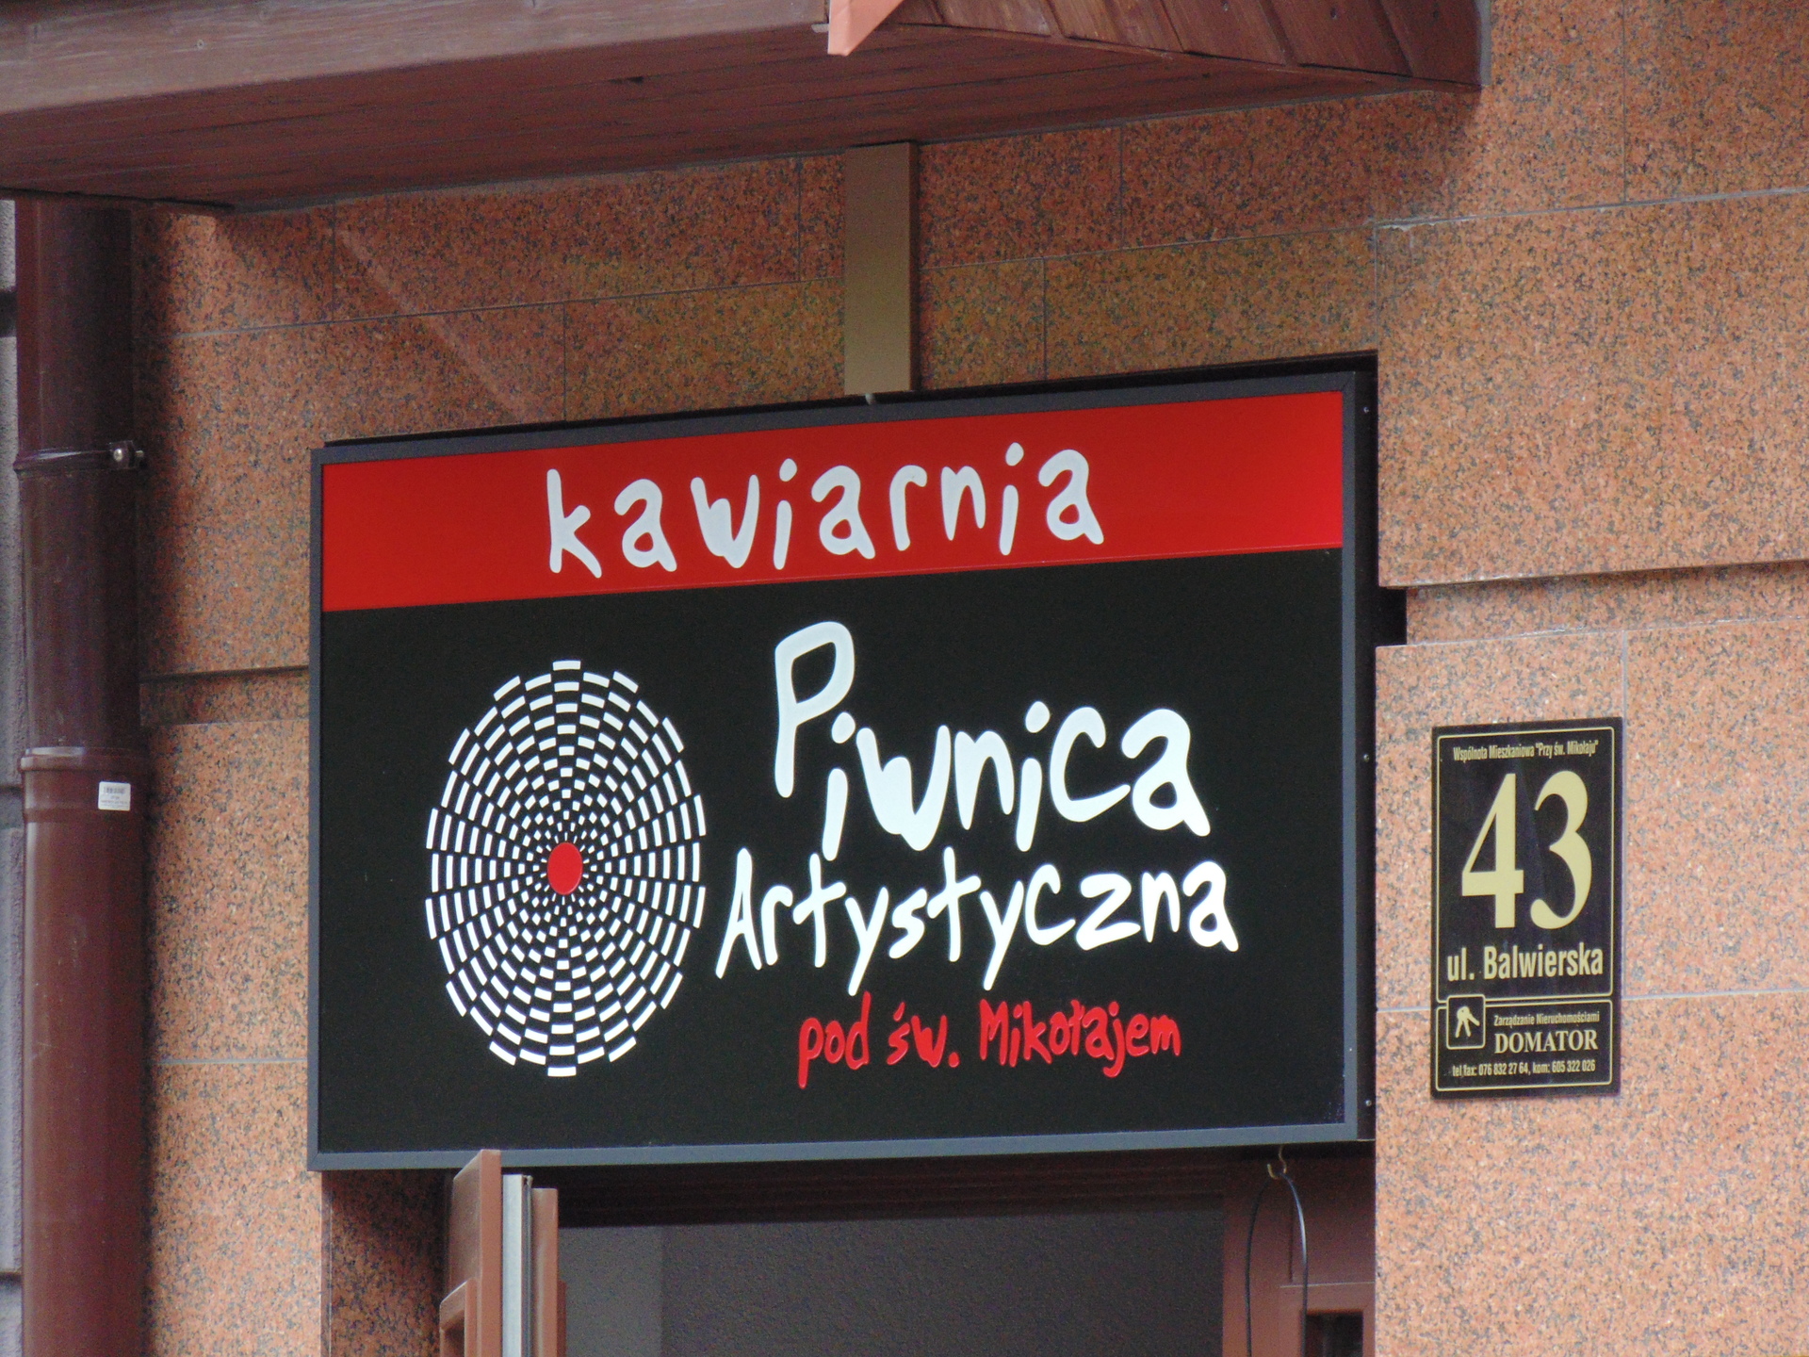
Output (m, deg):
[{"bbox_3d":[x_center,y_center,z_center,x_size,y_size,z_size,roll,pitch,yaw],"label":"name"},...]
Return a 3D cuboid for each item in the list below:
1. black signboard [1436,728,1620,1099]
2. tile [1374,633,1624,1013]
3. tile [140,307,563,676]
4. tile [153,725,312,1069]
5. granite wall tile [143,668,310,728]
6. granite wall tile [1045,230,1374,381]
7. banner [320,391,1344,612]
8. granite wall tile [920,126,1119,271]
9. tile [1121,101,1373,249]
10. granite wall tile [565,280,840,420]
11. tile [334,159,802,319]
[{"bbox_3d":[0.523,0.192,15.600,0.012,0.309,0.228,3,-4,-42],"label":"black signboard"},{"bbox_3d":[0.508,0.122,15.651,0.030,0.306,0.299,3,-4,-42],"label":"tile"},{"bbox_3d":[-0.495,-0.165,16.782,0.030,0.306,0.615,3,-4,-42],"label":"tile"},{"bbox_3d":[-0.598,0.192,16.878,0.030,0.308,0.266,3,-4,-42],"label":"tile"},{"bbox_3d":[-0.598,0.017,16.939,0.030,0.045,0.273,3,-4,-42],"label":"granite wall tile"},{"bbox_3d":[0.270,-0.316,15.938,0.030,0.103,0.413,3,-4,-42],"label":"granite wall tile"},{"bbox_3d":[-0.068,-0.151,16.254,0.020,0.131,1.328,3,-4,-42],"label":"banner"},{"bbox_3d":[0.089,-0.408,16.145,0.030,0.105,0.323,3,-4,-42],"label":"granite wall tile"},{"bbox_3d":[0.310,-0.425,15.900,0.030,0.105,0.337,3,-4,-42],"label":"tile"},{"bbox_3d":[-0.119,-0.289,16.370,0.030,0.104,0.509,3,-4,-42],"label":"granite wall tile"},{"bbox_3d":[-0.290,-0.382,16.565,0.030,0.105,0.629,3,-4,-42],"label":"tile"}]

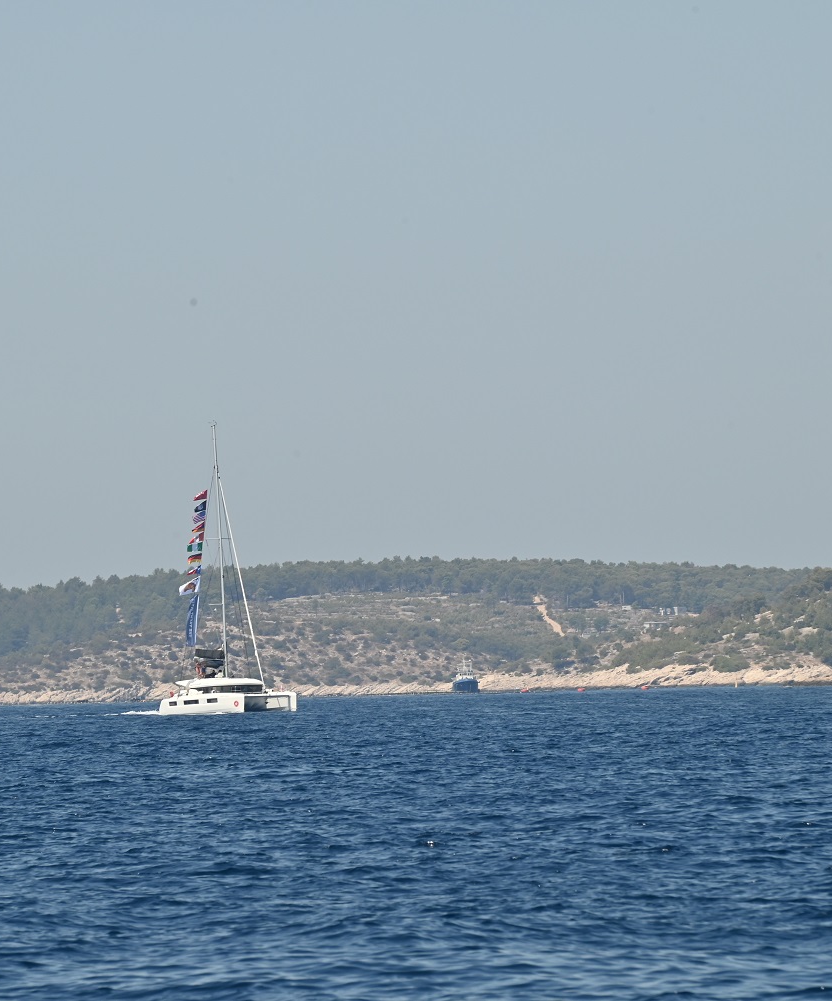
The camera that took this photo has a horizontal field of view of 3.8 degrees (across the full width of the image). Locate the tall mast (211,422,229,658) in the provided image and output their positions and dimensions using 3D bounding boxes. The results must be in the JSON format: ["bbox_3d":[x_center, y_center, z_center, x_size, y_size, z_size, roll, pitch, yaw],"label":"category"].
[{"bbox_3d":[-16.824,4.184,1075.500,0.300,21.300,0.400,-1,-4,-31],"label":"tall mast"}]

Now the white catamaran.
[{"bbox_3d":[-16.172,5.896,1075.000,7.400,25.000,13.500,-1,-1,-31],"label":"white catamaran"}]

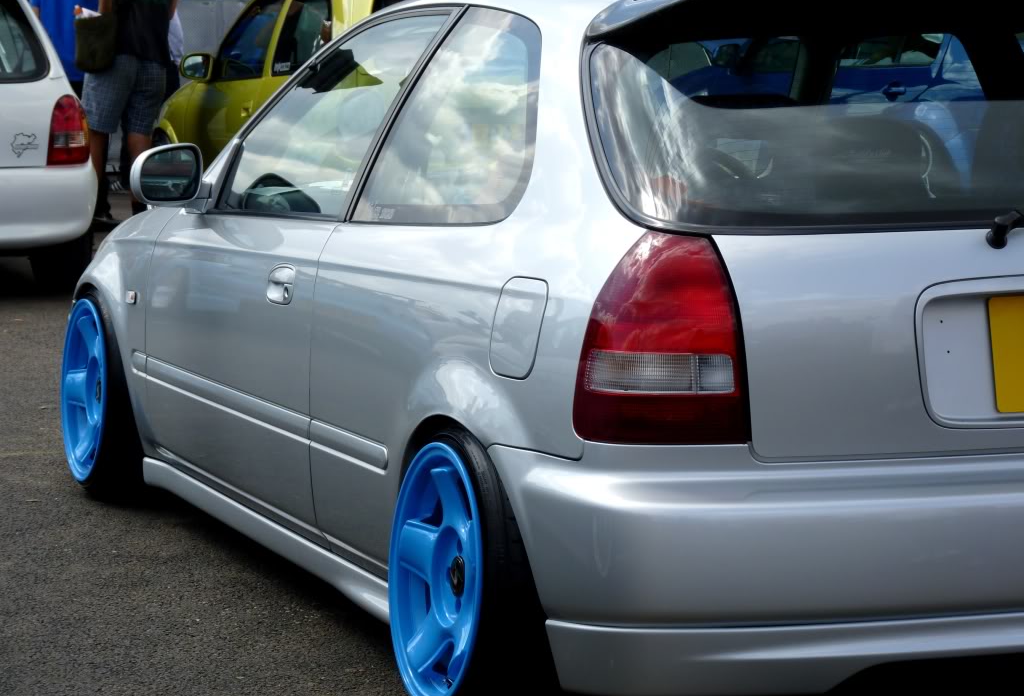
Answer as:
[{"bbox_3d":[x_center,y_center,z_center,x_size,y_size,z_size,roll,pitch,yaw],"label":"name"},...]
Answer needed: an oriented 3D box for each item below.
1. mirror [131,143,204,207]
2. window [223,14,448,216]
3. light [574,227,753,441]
[{"bbox_3d":[-0.707,-0.352,6.768,0.152,0.129,0.110,-2,7,-20],"label":"mirror"},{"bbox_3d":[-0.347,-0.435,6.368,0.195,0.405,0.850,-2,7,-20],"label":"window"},{"bbox_3d":[0.210,-0.013,4.824,0.247,0.302,0.161,-1,6,-10],"label":"light"}]

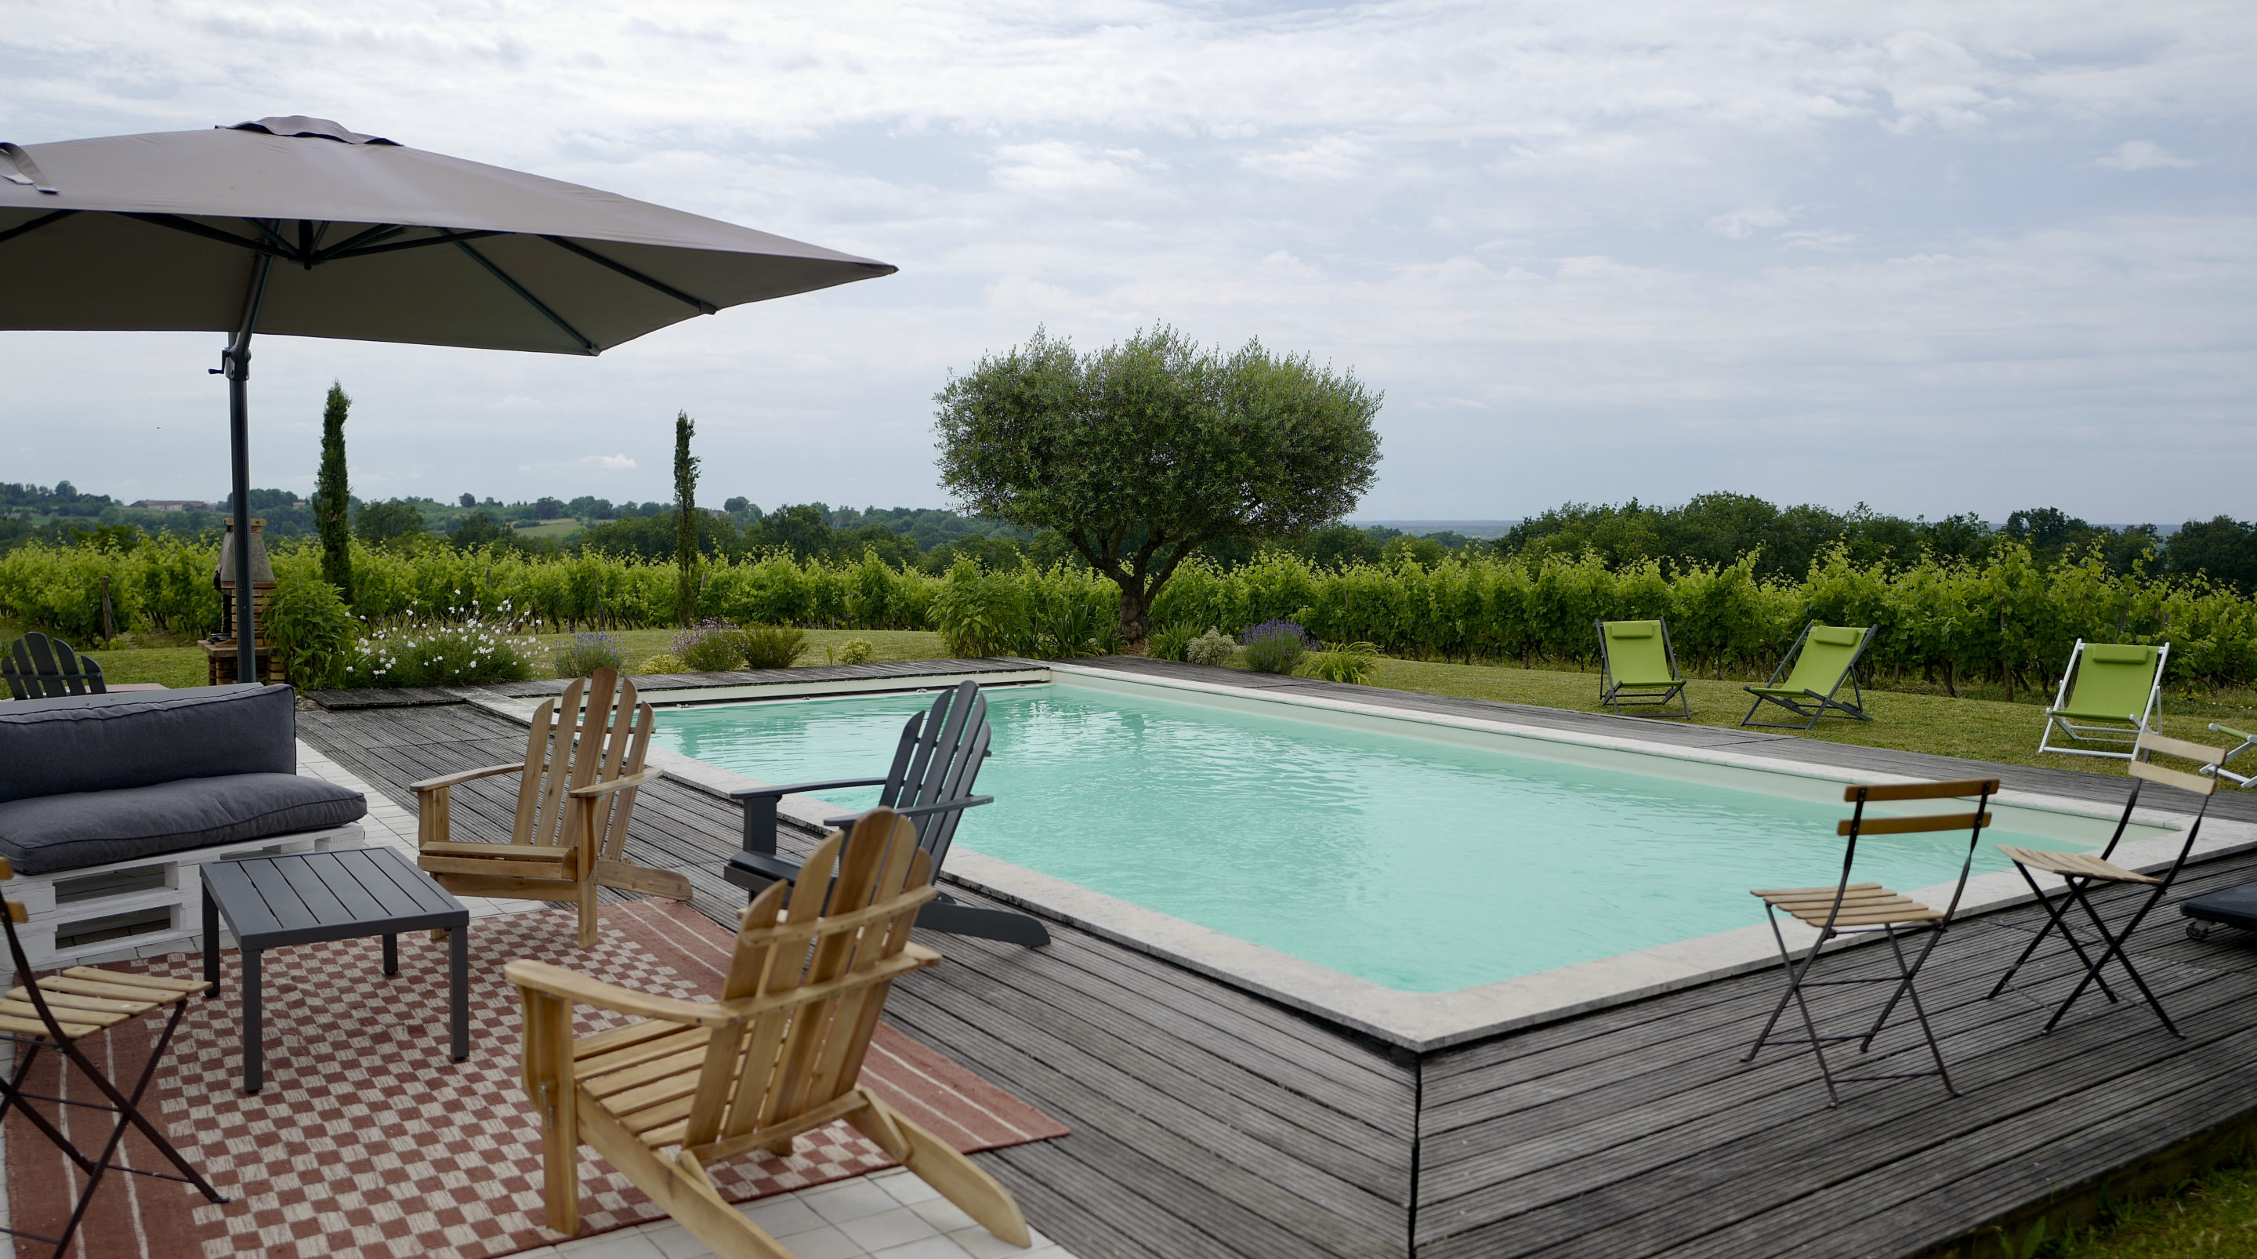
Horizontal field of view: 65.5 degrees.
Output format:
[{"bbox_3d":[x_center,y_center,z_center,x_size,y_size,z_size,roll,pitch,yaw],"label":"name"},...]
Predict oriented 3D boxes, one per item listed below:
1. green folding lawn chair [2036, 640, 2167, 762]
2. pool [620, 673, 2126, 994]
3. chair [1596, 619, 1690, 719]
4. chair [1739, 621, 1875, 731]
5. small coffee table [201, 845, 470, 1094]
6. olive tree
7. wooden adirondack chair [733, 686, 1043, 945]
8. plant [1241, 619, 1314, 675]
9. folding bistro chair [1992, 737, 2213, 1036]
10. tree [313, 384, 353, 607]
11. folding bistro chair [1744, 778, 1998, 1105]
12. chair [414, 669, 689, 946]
[{"bbox_3d":[6.962,0.483,12.533,0.570,0.745,1.120,3,5,38],"label":"green folding lawn chair"},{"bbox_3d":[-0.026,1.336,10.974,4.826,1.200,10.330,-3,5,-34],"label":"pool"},{"bbox_3d":[4.165,0.285,14.363,0.585,0.790,0.920,0,4,-2],"label":"chair"},{"bbox_3d":[5.479,0.376,14.117,1.100,0.755,0.570,-3,5,-42],"label":"chair"},{"bbox_3d":[-2.327,0.960,5.105,0.560,0.405,1.120,-2,4,-33],"label":"small coffee table"},{"bbox_3d":[0.392,-1.815,22.300,5.650,4.050,5.200,0,4,0],"label":"olive tree"},{"bbox_3d":[-0.784,0.648,5.962,0.920,0.920,0.710,-3,5,-41],"label":"wooden adirondack chair"},{"bbox_3d":[1.414,0.207,16.676,0.680,0.600,0.660,0,4,0],"label":"plant"},{"bbox_3d":[2.868,0.741,5.188,0.469,0.824,0.445,0,4,5],"label":"folding bistro chair"},{"bbox_3d":[-12.225,-1.872,27.000,0.620,3.800,0.620,0,4,0],"label":"tree"},{"bbox_3d":[1.922,0.781,4.603,0.445,0.824,0.469,-1,4,-14],"label":"folding bistro chair"},{"bbox_3d":[-2.065,0.628,6.411,0.710,0.900,0.860,1,4,11],"label":"chair"}]

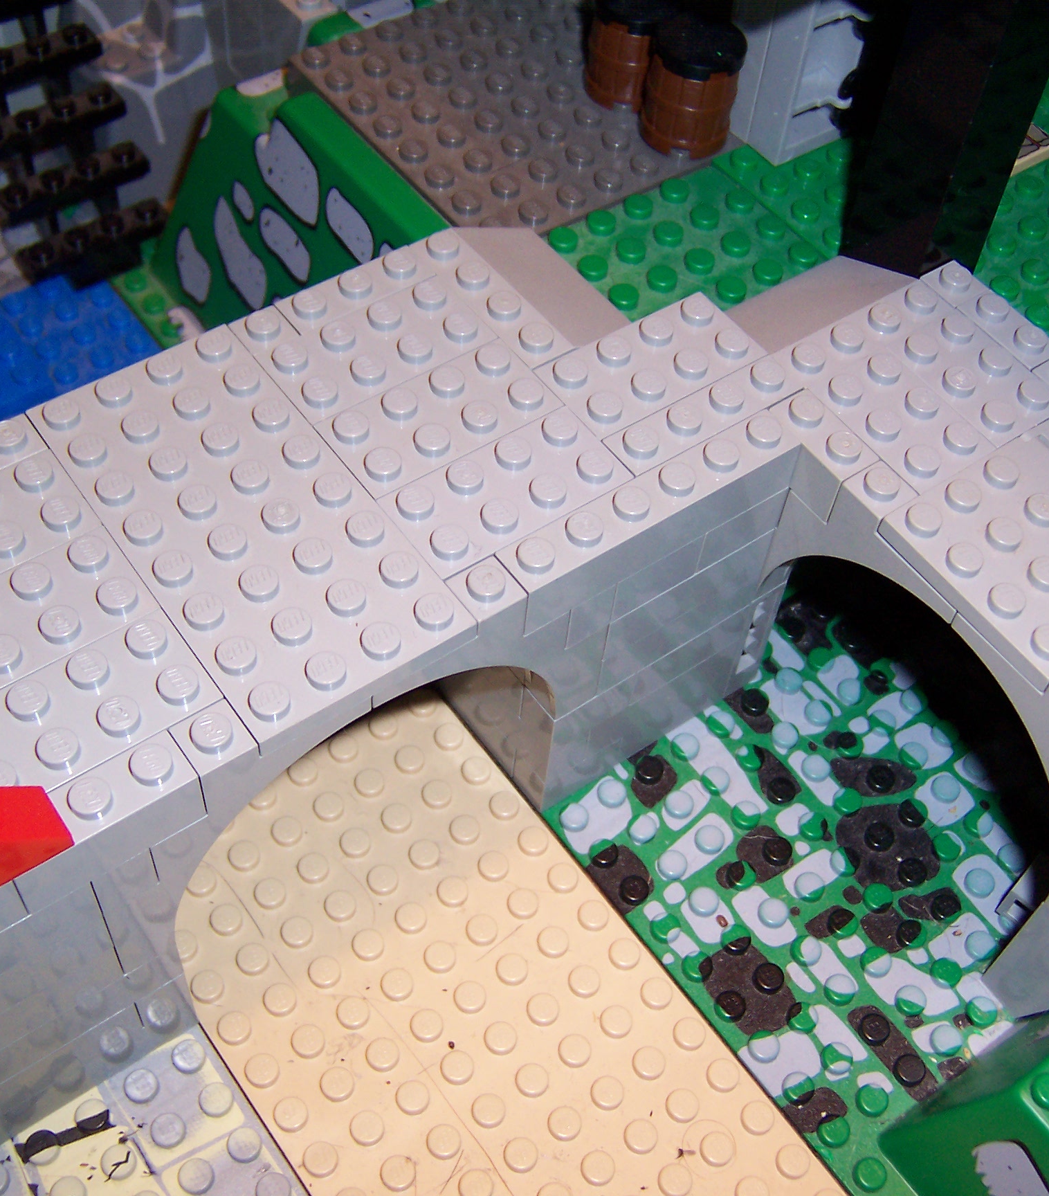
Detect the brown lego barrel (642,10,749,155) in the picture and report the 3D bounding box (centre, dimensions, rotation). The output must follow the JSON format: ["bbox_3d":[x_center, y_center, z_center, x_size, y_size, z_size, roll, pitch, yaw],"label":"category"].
[{"bbox_3d":[0.029,-0.088,0.262,0.016,0.019,0.016,2,54,-3],"label":"brown lego barrel"}]

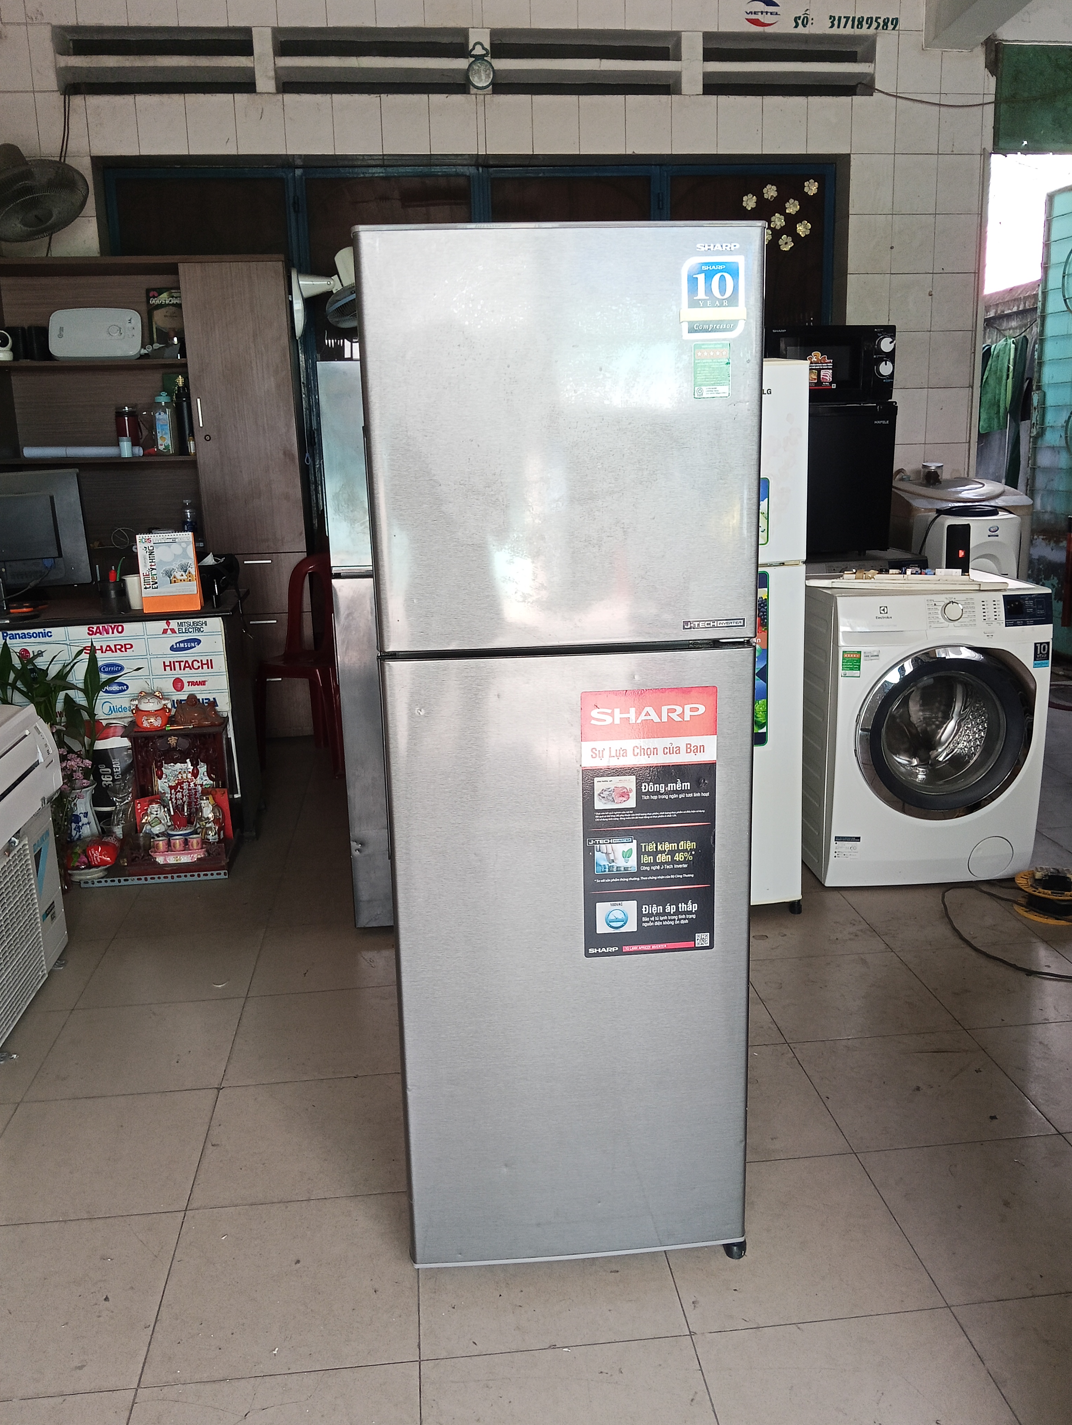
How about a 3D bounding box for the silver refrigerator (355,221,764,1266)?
[{"bbox_3d":[0.023,0.071,1.943,0.540,1.580,0.620,-3,14,-4],"label":"silver refrigerator"}]

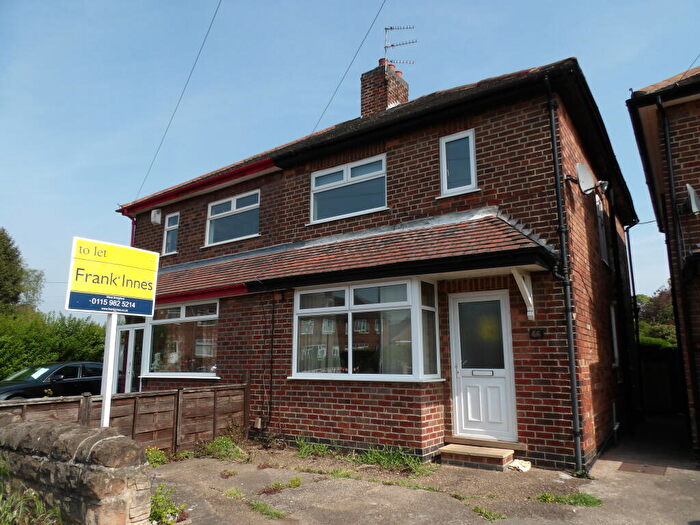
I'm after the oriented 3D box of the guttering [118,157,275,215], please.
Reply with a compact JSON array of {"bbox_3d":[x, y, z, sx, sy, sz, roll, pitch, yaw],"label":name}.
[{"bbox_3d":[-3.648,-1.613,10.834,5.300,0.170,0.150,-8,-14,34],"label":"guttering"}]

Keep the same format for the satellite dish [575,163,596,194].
[{"bbox_3d":[3.118,-1.112,6.426,0.490,0.460,0.140,9,-15,-39],"label":"satellite dish"}]

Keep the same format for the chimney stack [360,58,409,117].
[{"bbox_3d":[0.937,-4.475,12.849,0.743,1.690,1.150,-8,-14,34],"label":"chimney stack"}]

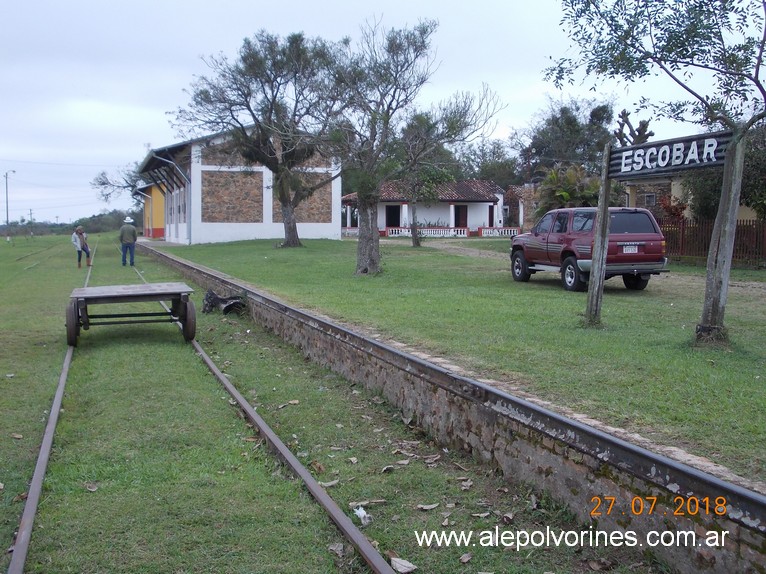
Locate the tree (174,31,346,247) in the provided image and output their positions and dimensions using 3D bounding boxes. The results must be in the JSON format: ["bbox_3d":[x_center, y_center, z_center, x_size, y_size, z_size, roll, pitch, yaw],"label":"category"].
[{"bbox_3d":[-6.063,-7.248,47.143,8.415,10.674,8.000,0,4,0],"label":"tree"}]

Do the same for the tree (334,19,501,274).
[{"bbox_3d":[0.893,-3.623,24.624,4.246,6.554,4.000,0,4,0],"label":"tree"}]

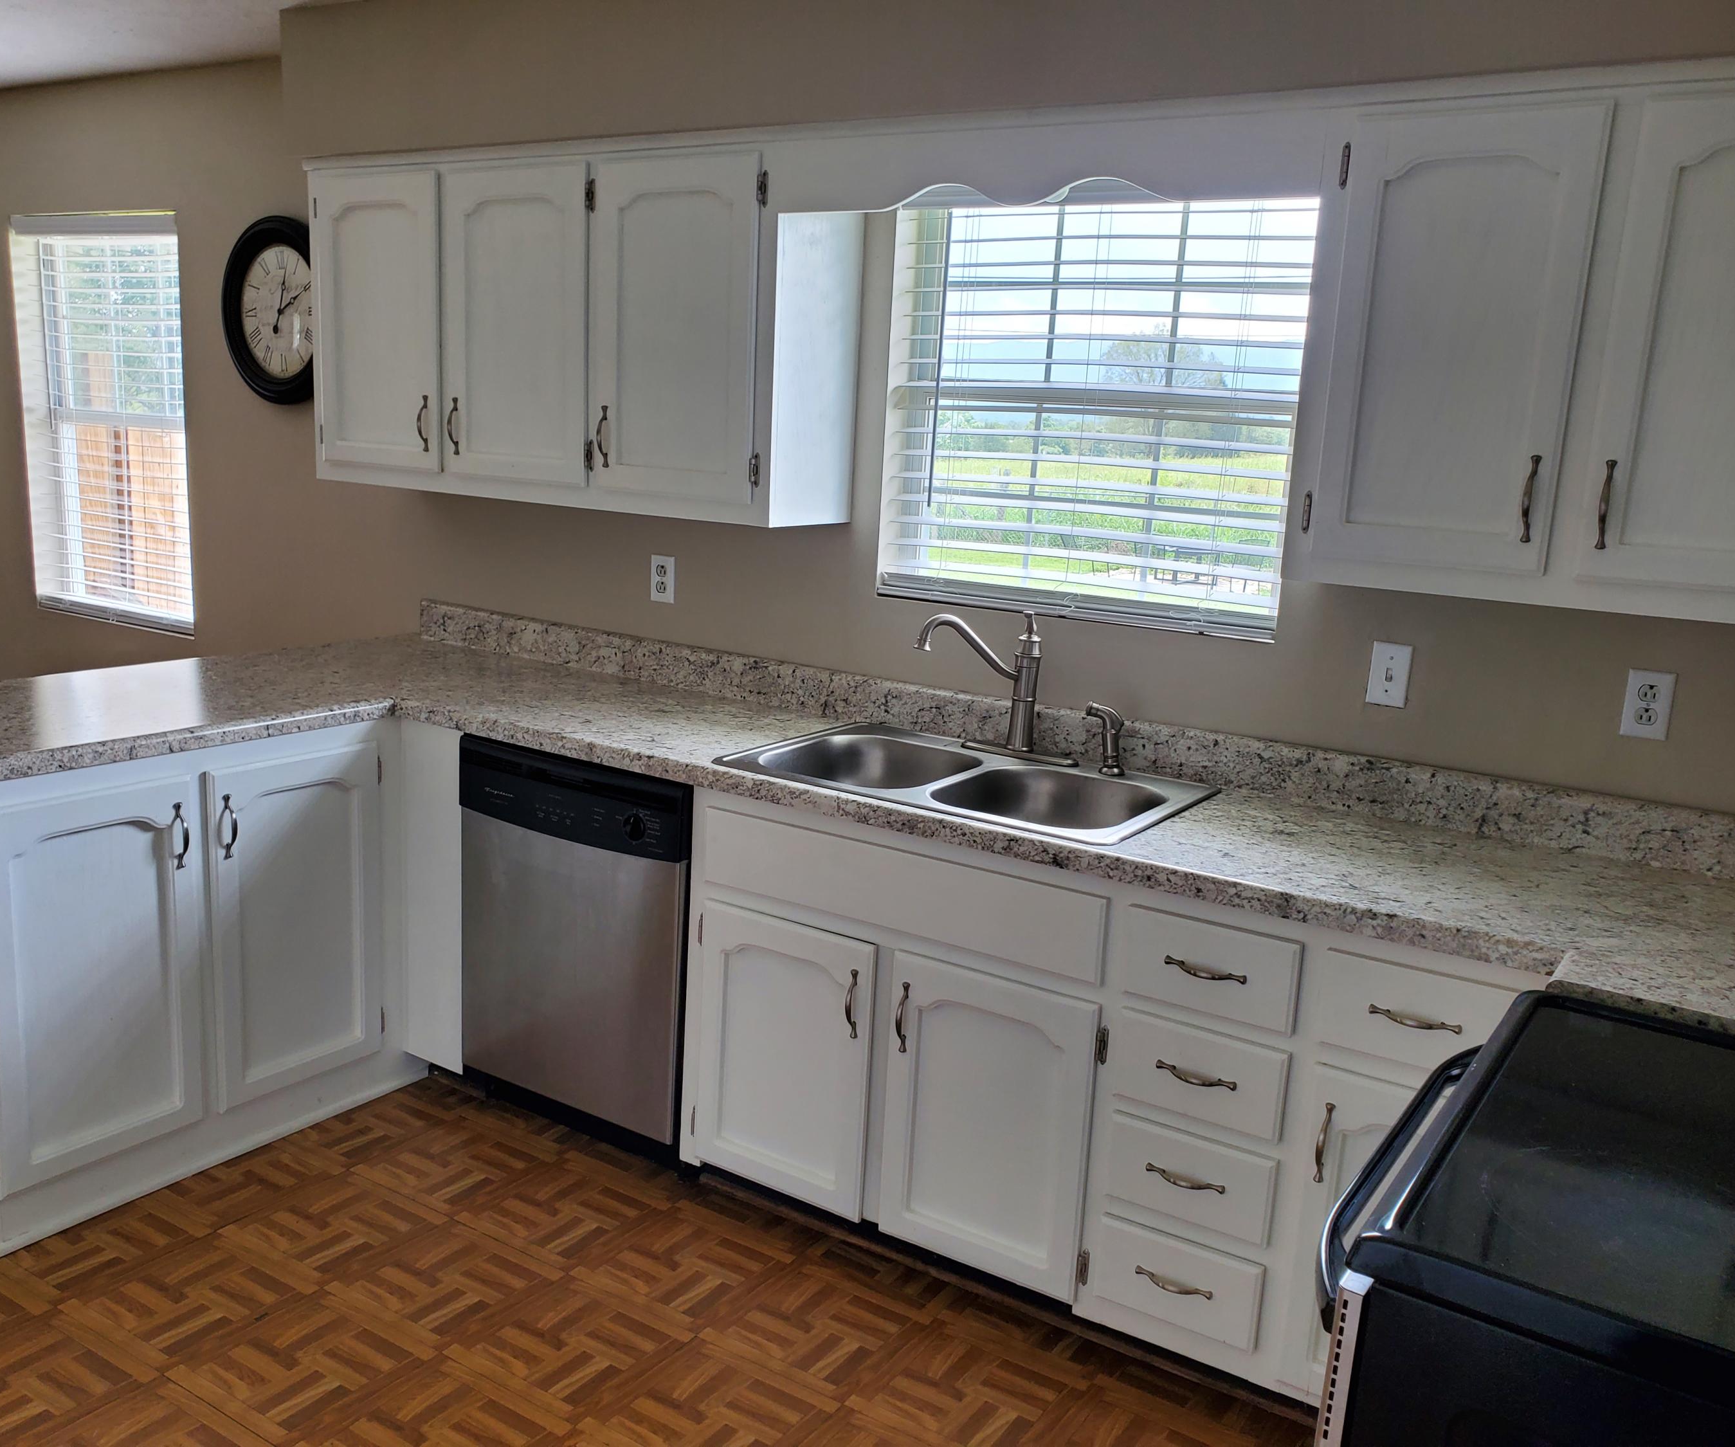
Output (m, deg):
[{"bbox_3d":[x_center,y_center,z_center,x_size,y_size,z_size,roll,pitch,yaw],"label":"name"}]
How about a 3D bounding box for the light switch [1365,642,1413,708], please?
[{"bbox_3d":[0.960,-0.089,2.666,0.070,0.115,0.013,10,14,31],"label":"light switch"}]

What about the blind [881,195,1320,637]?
[{"bbox_3d":[0.454,-0.665,2.961,0.899,0.889,0.100,10,14,31],"label":"blind"}]

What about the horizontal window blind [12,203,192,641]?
[{"bbox_3d":[-2.497,-0.988,4.772,0.915,1.307,0.055,10,14,31],"label":"horizontal window blind"}]

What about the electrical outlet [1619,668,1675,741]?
[{"bbox_3d":[1.319,-0.031,2.448,0.070,0.114,0.008,10,14,31],"label":"electrical outlet"}]

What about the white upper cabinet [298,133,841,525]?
[{"bbox_3d":[-0.714,-0.908,3.411,1.437,0.759,0.330,10,14,31],"label":"white upper cabinet"}]

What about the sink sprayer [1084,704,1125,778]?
[{"bbox_3d":[0.470,0.035,2.846,0.100,0.142,0.043,-2,13,-26],"label":"sink sprayer"}]

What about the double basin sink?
[{"bbox_3d":[0.191,0.188,2.820,0.842,0.186,0.545,10,14,31],"label":"double basin sink"}]

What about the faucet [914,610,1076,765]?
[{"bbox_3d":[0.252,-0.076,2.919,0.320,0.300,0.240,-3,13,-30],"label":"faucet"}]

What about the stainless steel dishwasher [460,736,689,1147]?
[{"bbox_3d":[-0.468,0.440,3.281,0.607,0.843,0.612,10,14,31],"label":"stainless steel dishwasher"}]

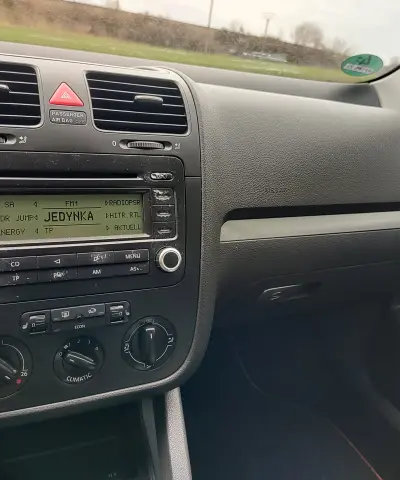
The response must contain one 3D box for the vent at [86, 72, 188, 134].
[{"bbox_3d":[-0.067,-0.137,0.450,0.100,0.030,0.070,-3,70,-23],"label":"vent"}]

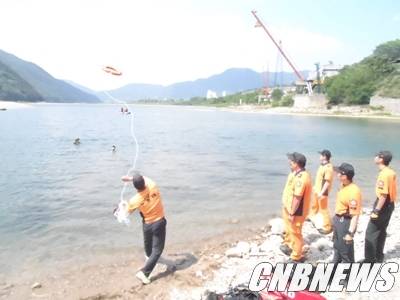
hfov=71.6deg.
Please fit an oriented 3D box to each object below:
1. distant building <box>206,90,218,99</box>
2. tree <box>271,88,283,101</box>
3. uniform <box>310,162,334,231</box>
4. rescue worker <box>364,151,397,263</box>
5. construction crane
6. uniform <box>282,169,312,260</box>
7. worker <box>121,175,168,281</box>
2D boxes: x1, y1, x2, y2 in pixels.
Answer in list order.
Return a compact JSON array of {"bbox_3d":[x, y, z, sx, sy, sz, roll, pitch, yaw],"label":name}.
[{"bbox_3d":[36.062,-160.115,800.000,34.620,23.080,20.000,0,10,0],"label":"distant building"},{"bbox_3d":[33.105,-23.909,120.000,5.626,5.842,5.500,0,10,0],"label":"tree"},{"bbox_3d":[2.371,0.940,5.458,0.400,1.420,0.480,4,10,20],"label":"uniform"},{"bbox_3d":[2.536,0.866,3.978,0.380,1.730,0.480,8,12,37],"label":"rescue worker"},{"bbox_3d":[27.039,-32.348,92.000,20.570,27.869,6.000,0,10,0],"label":"construction crane"},{"bbox_3d":[1.437,0.980,4.110,0.420,1.450,0.500,3,10,18],"label":"uniform"},{"bbox_3d":[-0.808,1.150,3.975,0.660,1.690,0.580,-3,10,-15],"label":"worker"}]

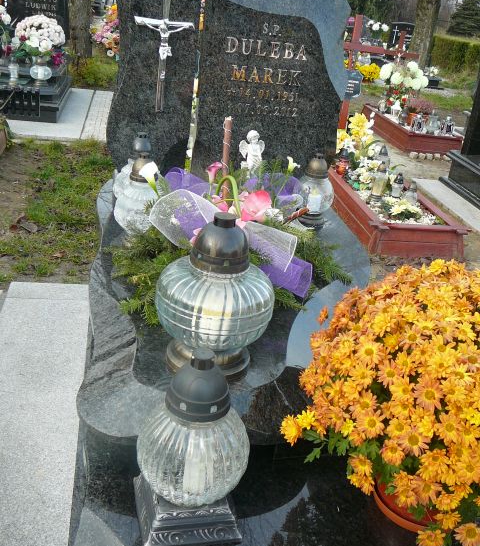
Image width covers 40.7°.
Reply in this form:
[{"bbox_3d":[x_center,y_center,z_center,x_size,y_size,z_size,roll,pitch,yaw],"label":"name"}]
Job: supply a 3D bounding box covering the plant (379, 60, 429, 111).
[{"bbox_3d":[1.714,-1.994,6.909,0.440,0.490,0.400,1,26,-9],"label":"plant"}]

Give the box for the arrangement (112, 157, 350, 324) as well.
[{"bbox_3d":[-0.017,-0.146,1.982,0.690,0.270,0.720,1,26,-9],"label":"arrangement"}]

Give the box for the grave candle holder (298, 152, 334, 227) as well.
[{"bbox_3d":[0.293,-0.317,2.433,0.125,0.255,0.125,1,26,-9],"label":"grave candle holder"}]

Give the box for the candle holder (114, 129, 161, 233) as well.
[{"bbox_3d":[-0.344,-0.296,2.263,0.165,0.255,0.190,1,26,-9],"label":"candle holder"}]

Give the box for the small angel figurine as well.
[{"bbox_3d":[0.046,-0.469,2.665,0.100,0.200,0.080,3,25,-5],"label":"small angel figurine"}]

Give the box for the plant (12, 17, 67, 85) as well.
[{"bbox_3d":[-1.943,-2.143,6.293,0.500,0.580,0.460,1,26,-9],"label":"plant"}]

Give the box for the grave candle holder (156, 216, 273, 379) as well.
[{"bbox_3d":[-0.057,0.040,1.485,0.262,0.362,0.262,1,26,-9],"label":"grave candle holder"}]

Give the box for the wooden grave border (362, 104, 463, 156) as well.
[{"bbox_3d":[1.759,-1.519,6.766,0.570,0.175,1.460,1,26,-9],"label":"wooden grave border"}]

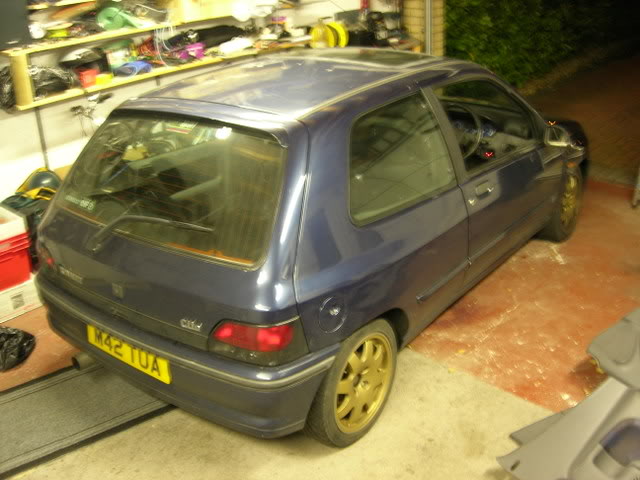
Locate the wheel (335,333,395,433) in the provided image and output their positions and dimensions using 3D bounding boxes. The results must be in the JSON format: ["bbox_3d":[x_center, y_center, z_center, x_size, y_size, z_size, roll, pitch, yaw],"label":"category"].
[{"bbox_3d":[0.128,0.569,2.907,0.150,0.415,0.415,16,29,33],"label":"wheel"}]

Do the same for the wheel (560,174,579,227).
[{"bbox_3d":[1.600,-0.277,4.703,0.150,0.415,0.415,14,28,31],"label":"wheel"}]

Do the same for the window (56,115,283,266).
[{"bbox_3d":[-0.619,-0.254,2.807,1.180,0.470,0.080,16,-8,33],"label":"window"}]

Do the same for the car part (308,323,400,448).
[{"bbox_3d":[0.108,0.560,2.919,0.195,0.580,0.580,16,29,33],"label":"car part"}]

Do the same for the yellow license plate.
[{"bbox_3d":[-0.784,0.451,2.853,0.520,0.111,0.020,16,25,33],"label":"yellow license plate"}]

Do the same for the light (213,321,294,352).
[{"bbox_3d":[-0.231,0.328,2.481,0.285,0.120,0.120,16,29,33],"label":"light"}]

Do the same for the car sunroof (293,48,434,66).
[{"bbox_3d":[0.196,-0.979,3.702,0.780,0.040,0.420,16,29,33],"label":"car sunroof"}]

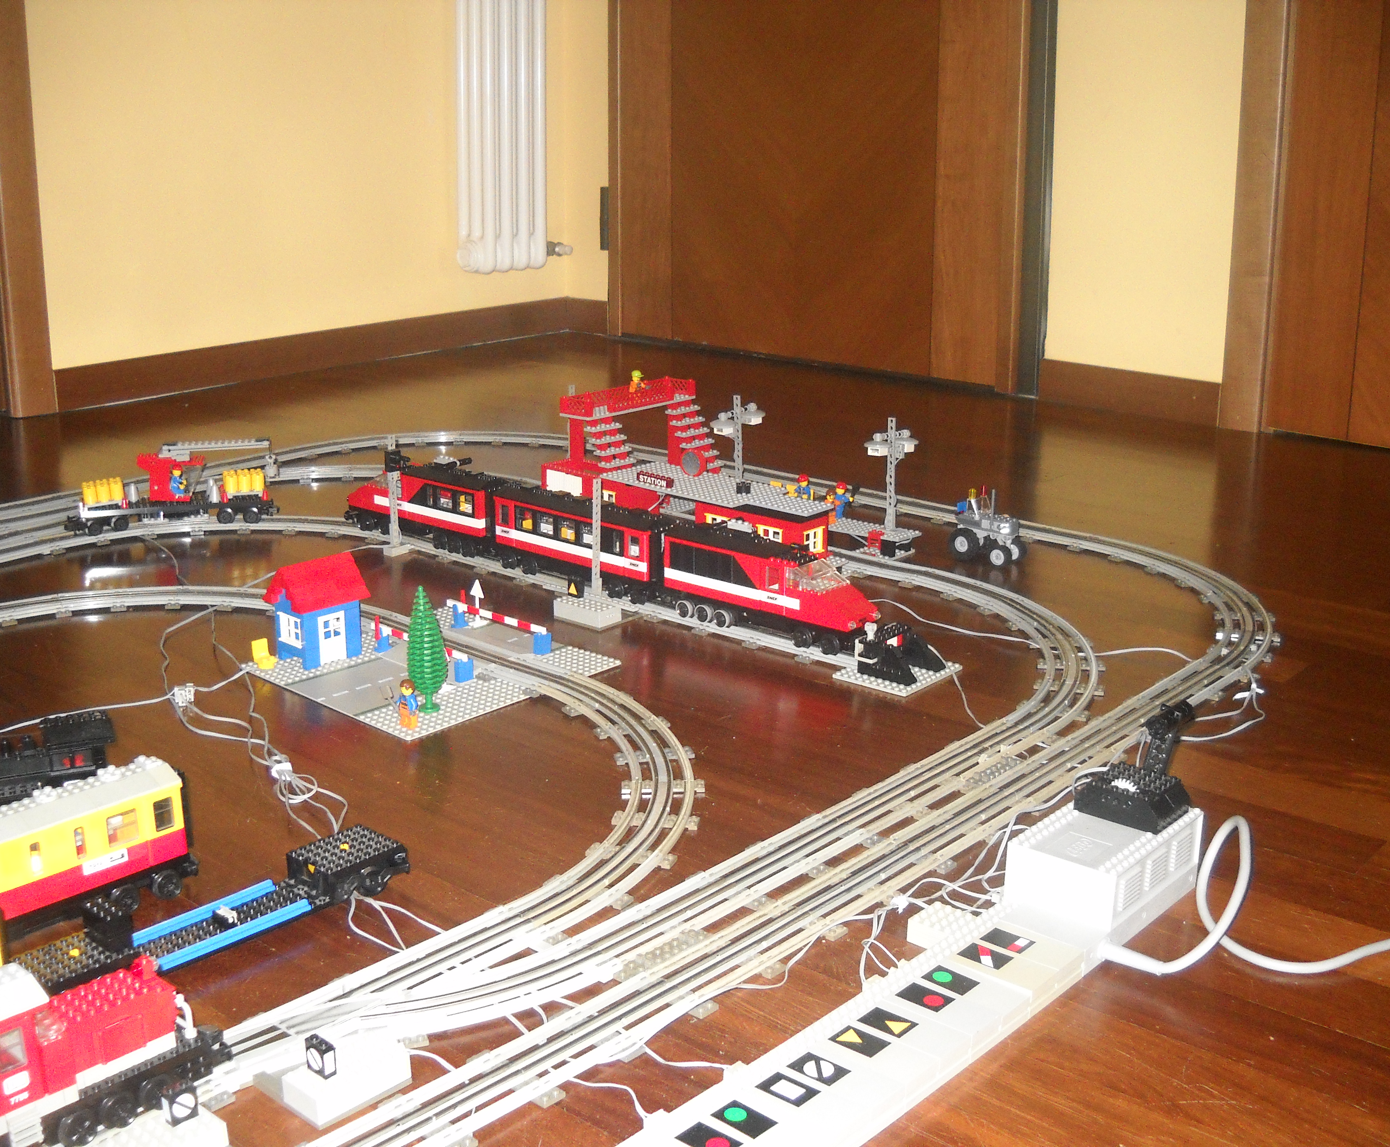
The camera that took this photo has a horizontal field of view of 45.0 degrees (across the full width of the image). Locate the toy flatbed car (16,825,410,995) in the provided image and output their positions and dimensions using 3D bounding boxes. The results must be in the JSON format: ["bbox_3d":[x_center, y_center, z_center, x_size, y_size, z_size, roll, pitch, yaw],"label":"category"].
[{"bbox_3d":[-0.307,0.213,1.085,0.048,0.055,0.284,15,22,40],"label":"toy flatbed car"}]

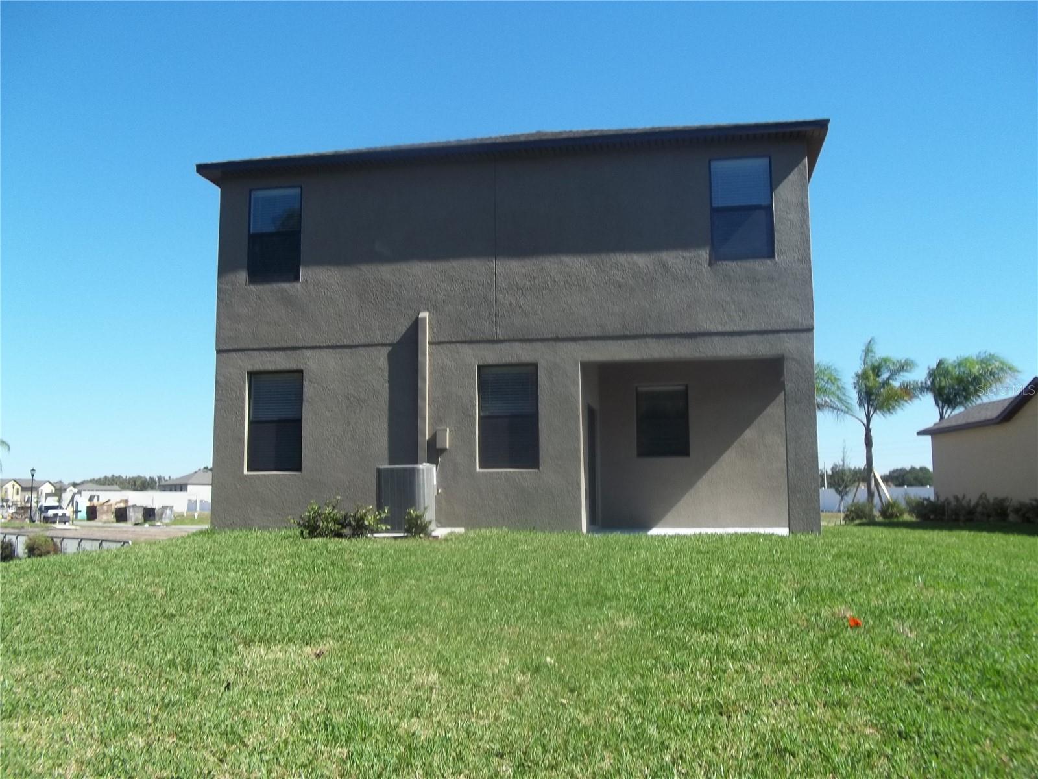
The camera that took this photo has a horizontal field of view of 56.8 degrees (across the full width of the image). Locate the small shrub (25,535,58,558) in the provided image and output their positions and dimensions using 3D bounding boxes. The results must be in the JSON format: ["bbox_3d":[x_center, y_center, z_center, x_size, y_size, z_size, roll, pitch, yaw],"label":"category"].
[{"bbox_3d":[-11.687,3.863,23.500,0.840,0.640,0.820,-1,-6,10],"label":"small shrub"}]

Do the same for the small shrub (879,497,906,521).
[{"bbox_3d":[11.857,3.789,30.500,0.860,0.720,0.840,-1,-6,10],"label":"small shrub"}]

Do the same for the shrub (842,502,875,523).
[{"bbox_3d":[10.977,3.969,31.000,1.020,0.700,0.920,-1,-6,10],"label":"shrub"}]

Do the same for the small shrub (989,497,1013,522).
[{"bbox_3d":[11.304,2.814,22.500,0.620,0.640,0.620,-1,-6,10],"label":"small shrub"}]

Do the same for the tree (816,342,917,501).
[{"bbox_3d":[11.696,1.325,32.000,3.900,6.085,3.600,-1,-6,10],"label":"tree"}]

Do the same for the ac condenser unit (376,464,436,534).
[{"bbox_3d":[-1.599,1.547,13.659,0.720,0.910,0.720,-1,-6,10],"label":"ac condenser unit"}]

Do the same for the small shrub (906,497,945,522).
[{"bbox_3d":[11.843,3.502,28.000,1.120,0.760,0.980,-1,-6,10],"label":"small shrub"}]

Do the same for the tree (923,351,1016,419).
[{"bbox_3d":[16.364,1.683,34.714,3.500,5.967,3.300,-1,-6,10],"label":"tree"}]

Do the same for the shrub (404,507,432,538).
[{"bbox_3d":[-1.347,1.767,12.750,0.380,0.430,0.370,-1,-6,10],"label":"shrub"}]

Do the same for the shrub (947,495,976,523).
[{"bbox_3d":[11.525,3.106,25.000,0.800,0.770,0.780,-1,-6,10],"label":"shrub"}]

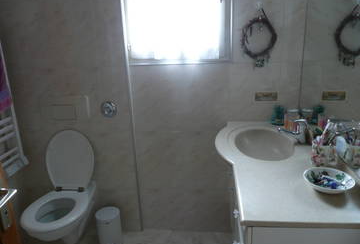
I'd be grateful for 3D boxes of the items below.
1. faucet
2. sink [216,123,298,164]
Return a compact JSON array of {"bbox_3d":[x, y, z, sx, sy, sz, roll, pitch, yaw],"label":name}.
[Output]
[{"bbox_3d":[0.598,0.050,1.532,0.170,0.126,0.050,-1,15,5],"label":"faucet"},{"bbox_3d":[0.405,0.173,1.632,0.410,0.160,0.660,-1,15,5],"label":"sink"}]

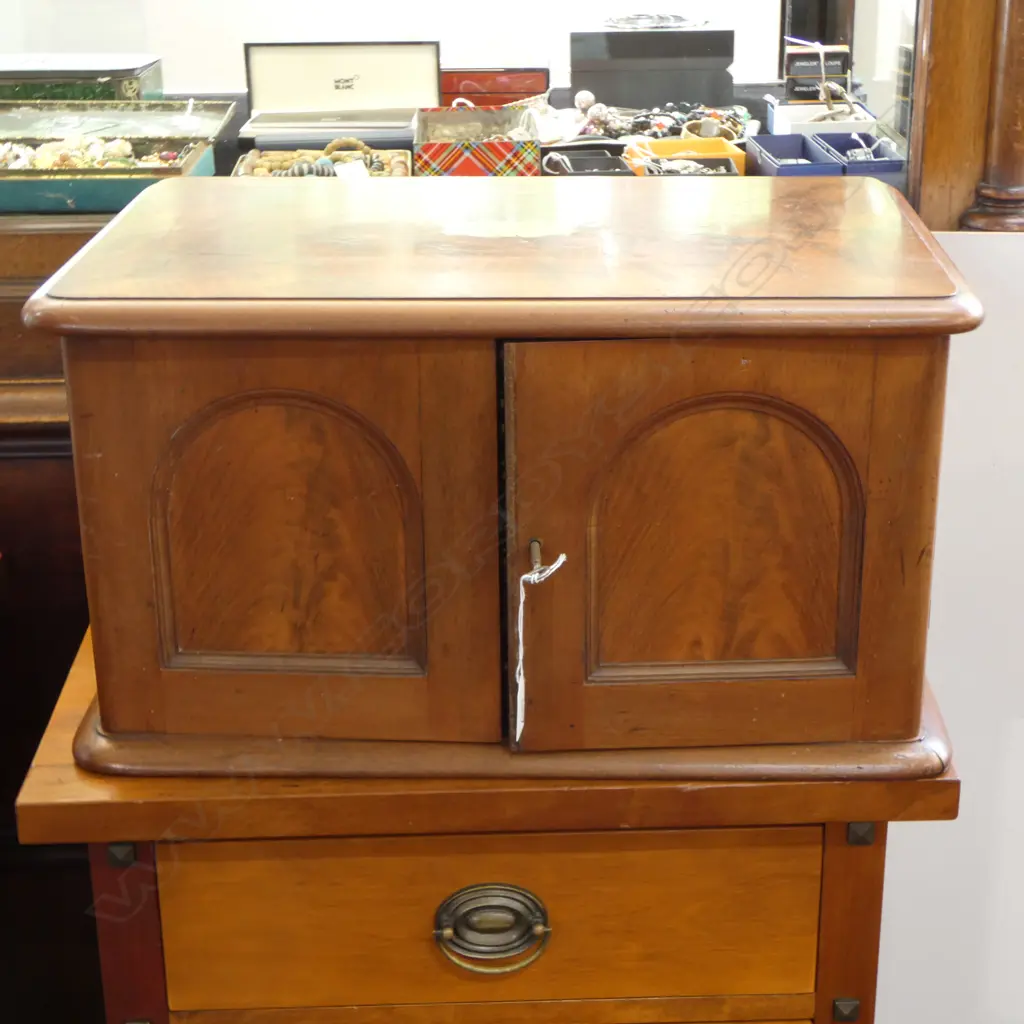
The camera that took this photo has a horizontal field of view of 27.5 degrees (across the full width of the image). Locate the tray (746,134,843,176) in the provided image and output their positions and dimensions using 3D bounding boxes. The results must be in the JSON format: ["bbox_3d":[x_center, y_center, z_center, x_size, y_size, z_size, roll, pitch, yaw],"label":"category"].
[{"bbox_3d":[0.262,-0.321,1.956,0.059,0.035,0.137,-4,22,-8],"label":"tray"}]

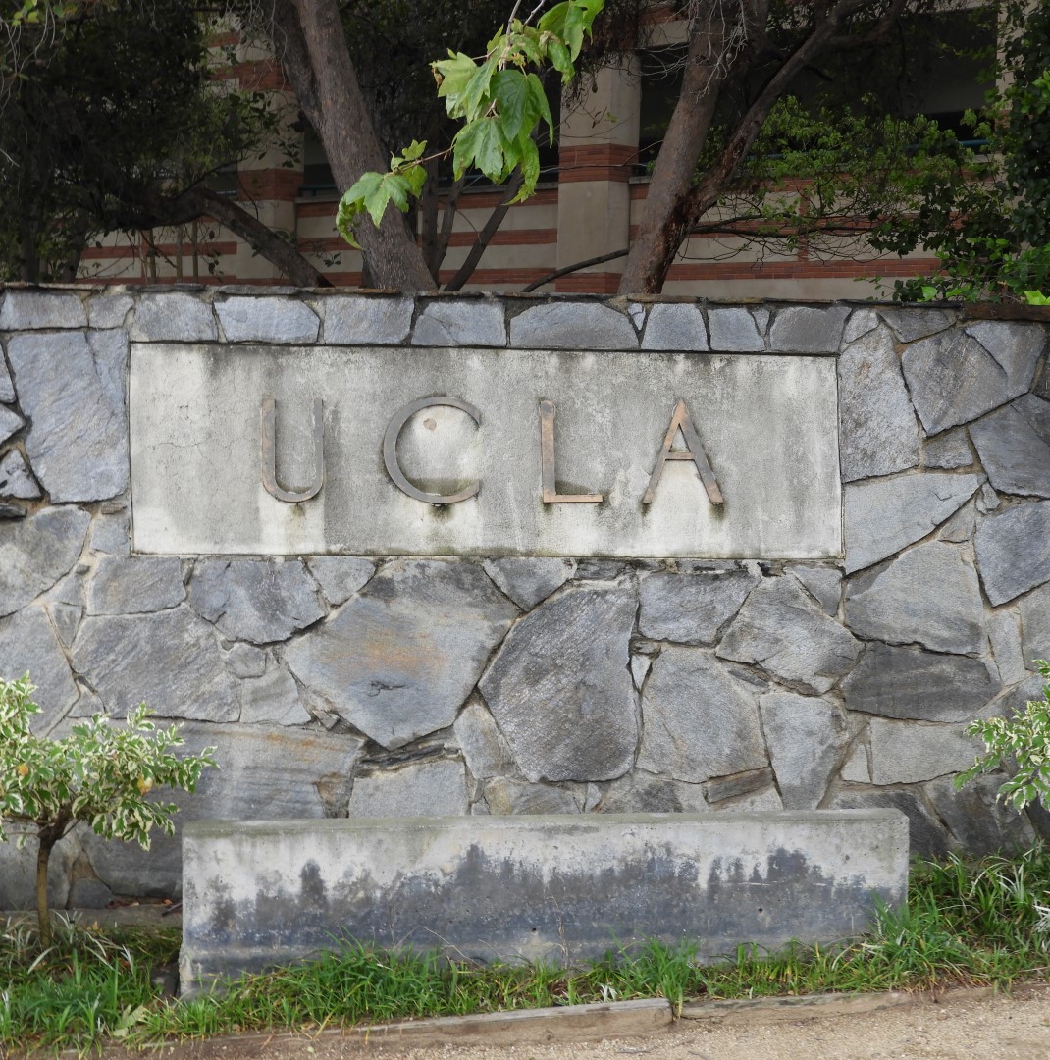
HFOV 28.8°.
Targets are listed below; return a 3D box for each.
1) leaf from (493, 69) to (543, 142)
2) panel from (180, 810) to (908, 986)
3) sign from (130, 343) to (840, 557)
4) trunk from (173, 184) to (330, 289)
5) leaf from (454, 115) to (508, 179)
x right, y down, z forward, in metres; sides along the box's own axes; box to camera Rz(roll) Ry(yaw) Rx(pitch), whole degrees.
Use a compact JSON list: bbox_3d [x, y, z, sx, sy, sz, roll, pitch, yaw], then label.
[{"bbox_3d":[-0.017,-0.998,4.800,0.120,0.172,0.060,1,4,0],"label":"leaf"},{"bbox_3d":[0.049,0.952,5.249,1.840,0.440,0.200,1,4,-8],"label":"panel"},{"bbox_3d":[-0.106,-0.223,6.050,2.090,0.610,0.100,1,1,-6],"label":"sign"},{"bbox_3d":[-1.075,-1.149,8.000,0.600,0.420,0.200,1,4,0],"label":"trunk"},{"bbox_3d":[-0.102,-0.897,4.800,0.130,0.155,0.060,1,4,0],"label":"leaf"}]

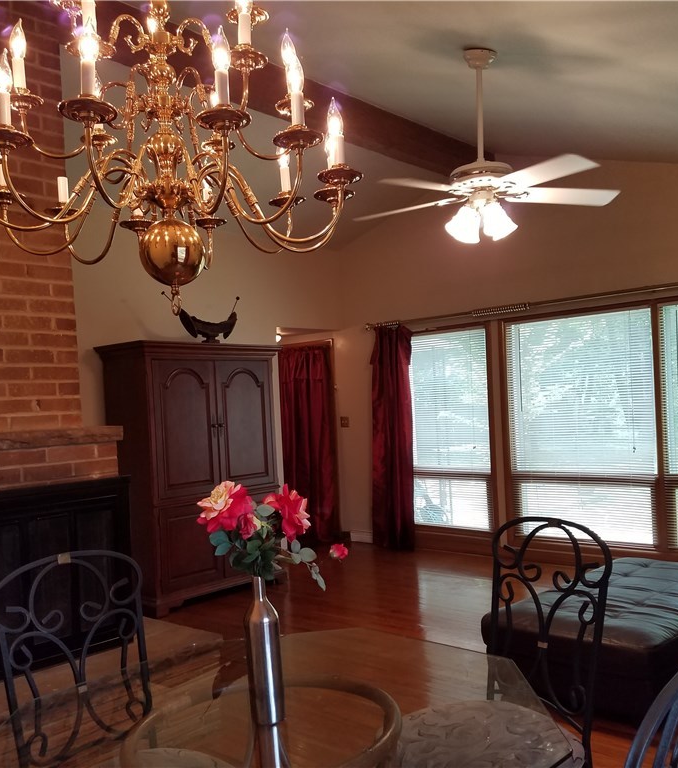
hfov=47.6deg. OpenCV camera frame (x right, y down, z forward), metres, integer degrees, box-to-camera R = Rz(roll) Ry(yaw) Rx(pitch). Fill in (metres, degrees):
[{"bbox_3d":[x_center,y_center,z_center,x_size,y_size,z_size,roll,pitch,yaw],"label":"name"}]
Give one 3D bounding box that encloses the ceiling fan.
[{"bbox_3d":[0.663,-1.123,3.585,1.300,0.900,1.300,-2,-1,-8],"label":"ceiling fan"}]

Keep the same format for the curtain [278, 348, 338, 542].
[{"bbox_3d":[-0.425,0.647,8.297,0.850,2.040,0.120,-4,-2,42],"label":"curtain"}]

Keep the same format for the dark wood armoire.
[{"bbox_3d":[-1.094,0.667,5.966,0.614,1.905,1.358,-4,-2,39],"label":"dark wood armoire"}]

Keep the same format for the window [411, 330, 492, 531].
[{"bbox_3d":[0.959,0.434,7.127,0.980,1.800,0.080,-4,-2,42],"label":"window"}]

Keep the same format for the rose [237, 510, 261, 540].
[{"bbox_3d":[-0.187,0.295,1.605,0.052,0.062,0.050,-3,-1,0],"label":"rose"}]

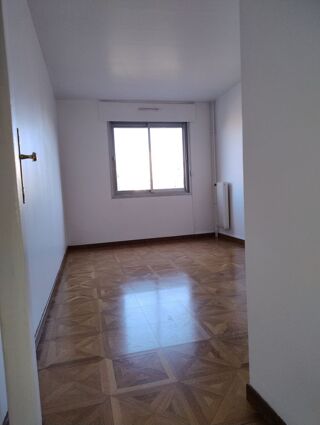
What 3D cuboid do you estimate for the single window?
[{"bbox_3d":[-0.150,-0.931,5.246,1.463,1.299,0.100,-4,5,-14],"label":"single window"}]

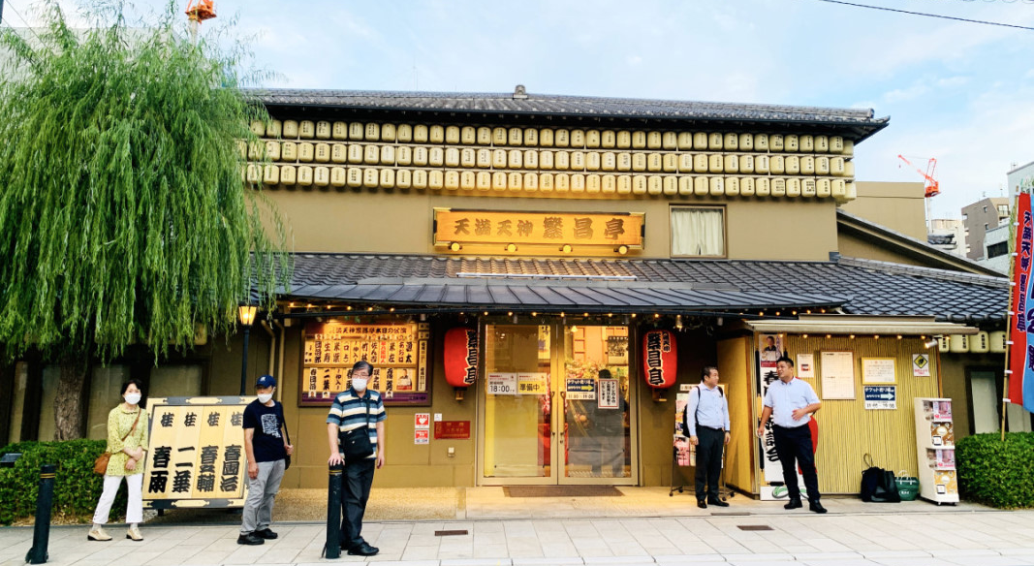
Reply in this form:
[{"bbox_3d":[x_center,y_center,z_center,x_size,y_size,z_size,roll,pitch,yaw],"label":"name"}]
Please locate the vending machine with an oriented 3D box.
[{"bbox_3d":[5.046,2.017,9.342,0.270,1.260,0.400,0,-8,2],"label":"vending machine"}]

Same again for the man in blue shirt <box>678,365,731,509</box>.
[{"bbox_3d":[2.235,1.832,9.319,0.490,1.644,0.380,3,-10,-18],"label":"man in blue shirt"}]

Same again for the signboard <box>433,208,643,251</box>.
[{"bbox_3d":[0.397,-0.988,14.133,3.850,0.700,0.170,1,1,-5],"label":"signboard"}]

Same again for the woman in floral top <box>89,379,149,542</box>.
[{"bbox_3d":[-3.945,1.746,7.786,0.500,1.548,0.350,6,-11,-33],"label":"woman in floral top"}]

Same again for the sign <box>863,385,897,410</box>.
[{"bbox_3d":[4.680,1.476,9.980,0.415,0.300,0.010,0,-9,1],"label":"sign"}]

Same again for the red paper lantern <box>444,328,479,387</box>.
[{"bbox_3d":[-0.789,1.077,11.136,0.520,0.870,0.520,0,-8,0],"label":"red paper lantern"}]

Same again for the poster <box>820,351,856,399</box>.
[{"bbox_3d":[4.114,1.183,9.950,0.447,0.638,0.025,0,-9,1],"label":"poster"}]

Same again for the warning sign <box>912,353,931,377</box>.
[{"bbox_3d":[5.236,1.067,10.050,0.208,0.290,0.010,0,-9,1],"label":"warning sign"}]

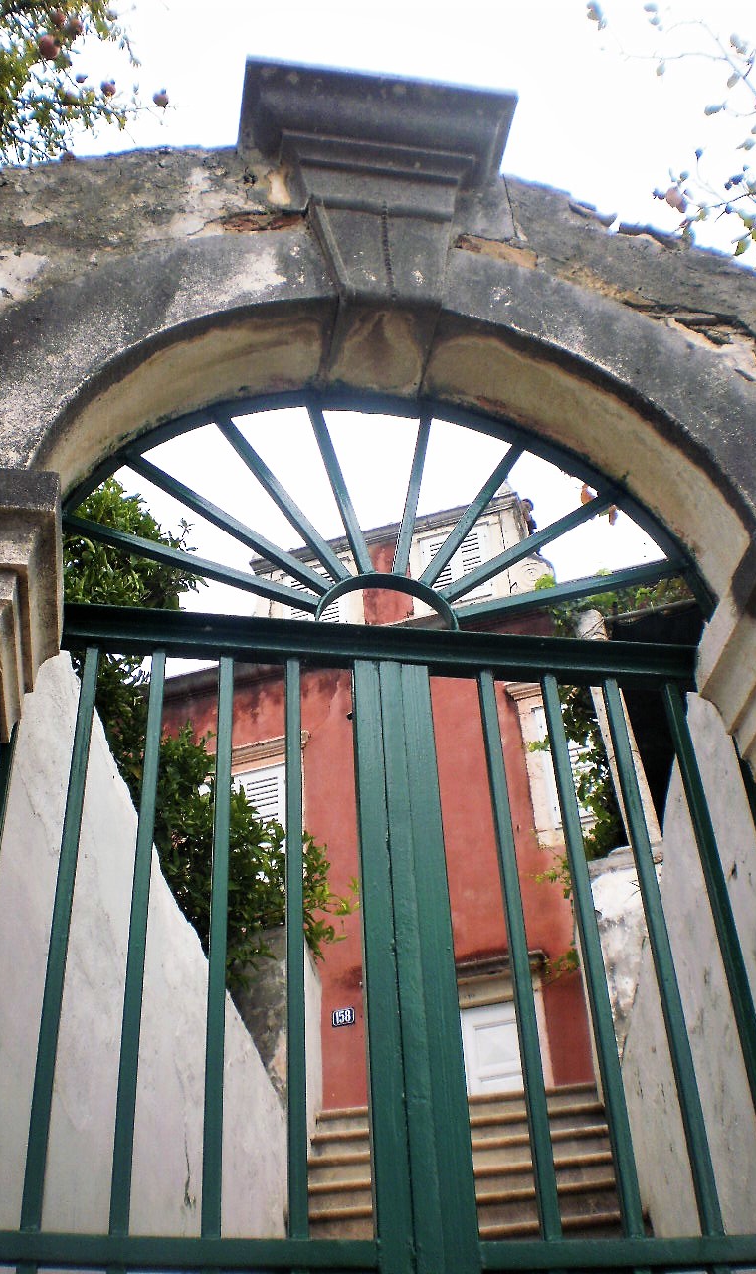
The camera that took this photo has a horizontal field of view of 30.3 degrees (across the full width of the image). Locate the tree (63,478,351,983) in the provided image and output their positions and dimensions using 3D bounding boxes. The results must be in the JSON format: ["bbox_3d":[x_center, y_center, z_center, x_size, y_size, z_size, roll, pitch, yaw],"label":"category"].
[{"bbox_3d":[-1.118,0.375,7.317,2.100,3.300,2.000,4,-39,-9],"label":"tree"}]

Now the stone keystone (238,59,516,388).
[{"bbox_3d":[-0.005,-0.924,3.154,0.629,0.598,0.384,4,-39,-9],"label":"stone keystone"}]

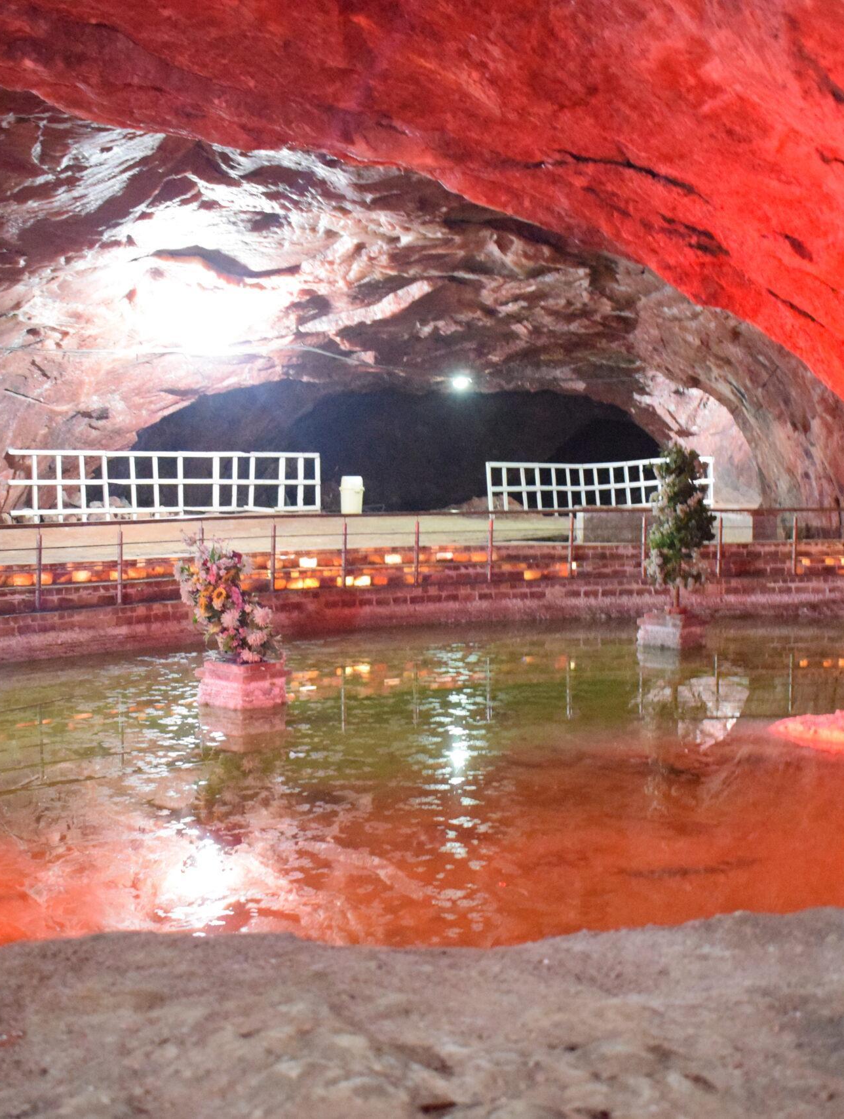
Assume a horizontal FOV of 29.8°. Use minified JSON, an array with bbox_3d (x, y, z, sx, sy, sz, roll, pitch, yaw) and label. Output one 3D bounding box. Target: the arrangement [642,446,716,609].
[{"bbox_3d":[2.836,-0.374,17.400,0.770,1.810,0.730,1,4,9],"label":"arrangement"}]

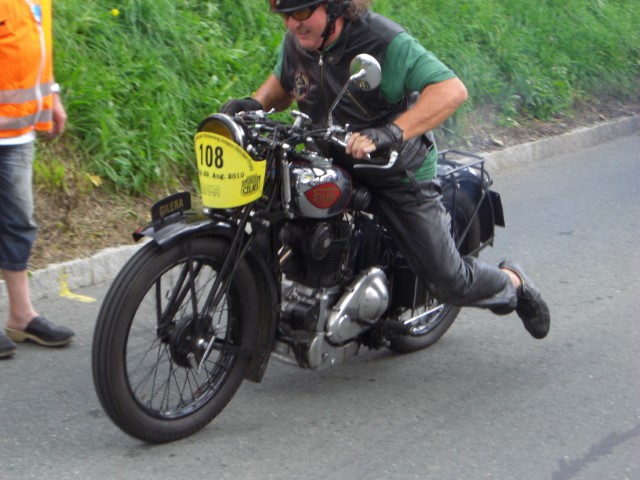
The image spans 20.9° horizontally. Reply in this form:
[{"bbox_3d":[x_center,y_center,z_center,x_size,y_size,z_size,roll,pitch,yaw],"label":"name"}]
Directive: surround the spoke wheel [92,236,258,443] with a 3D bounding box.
[{"bbox_3d":[-0.431,0.294,5.303,0.105,0.670,0.670,15,17,39],"label":"spoke wheel"}]

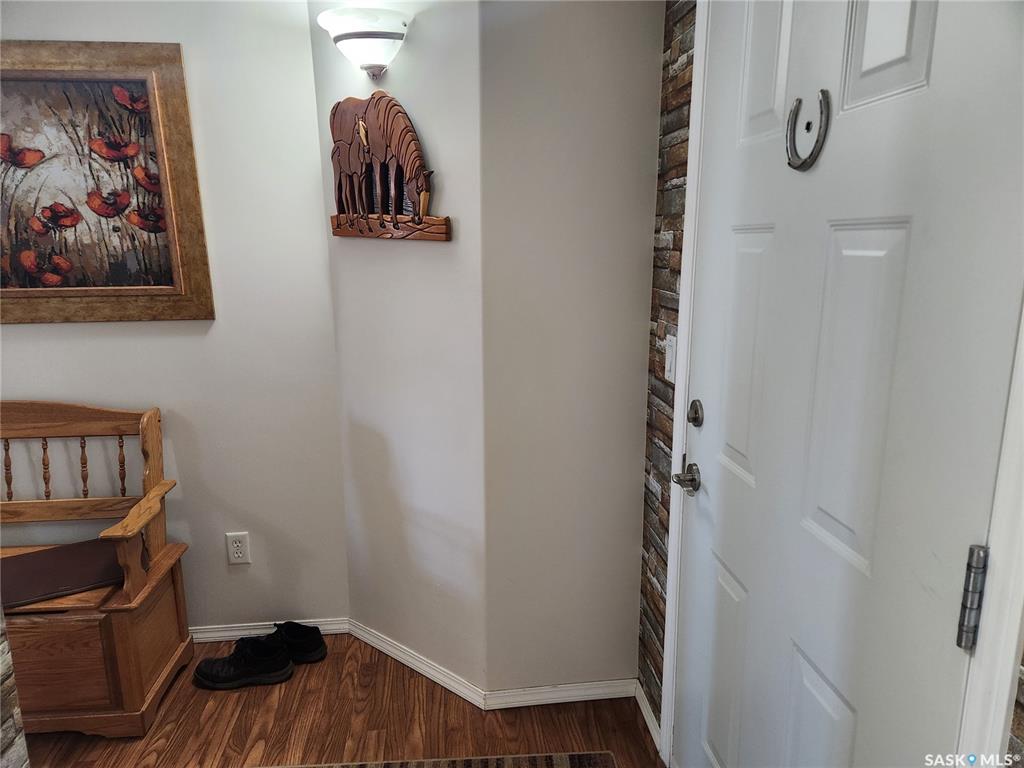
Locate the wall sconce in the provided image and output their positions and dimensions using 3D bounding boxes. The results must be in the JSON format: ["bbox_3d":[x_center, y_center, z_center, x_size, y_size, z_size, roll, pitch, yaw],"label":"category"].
[{"bbox_3d":[-0.427,-0.908,1.837,0.307,0.140,0.152,9,16,38],"label":"wall sconce"}]

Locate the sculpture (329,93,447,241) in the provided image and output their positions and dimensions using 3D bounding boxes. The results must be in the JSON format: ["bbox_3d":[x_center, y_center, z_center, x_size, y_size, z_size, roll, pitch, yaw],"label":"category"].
[{"bbox_3d":[-0.359,-0.613,1.927,0.486,0.403,0.030,9,16,38],"label":"sculpture"}]

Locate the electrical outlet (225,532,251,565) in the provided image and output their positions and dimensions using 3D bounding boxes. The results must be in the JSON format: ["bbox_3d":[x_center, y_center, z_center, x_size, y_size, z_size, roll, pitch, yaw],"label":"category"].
[{"bbox_3d":[-0.947,0.571,2.359,0.072,0.116,0.008,-2,12,-6],"label":"electrical outlet"}]

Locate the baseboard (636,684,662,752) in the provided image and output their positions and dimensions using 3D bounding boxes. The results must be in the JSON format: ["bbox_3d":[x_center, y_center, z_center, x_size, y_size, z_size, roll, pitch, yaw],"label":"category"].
[{"bbox_3d":[0.405,0.965,1.997,0.013,0.063,0.240,-2,12,-6],"label":"baseboard"}]

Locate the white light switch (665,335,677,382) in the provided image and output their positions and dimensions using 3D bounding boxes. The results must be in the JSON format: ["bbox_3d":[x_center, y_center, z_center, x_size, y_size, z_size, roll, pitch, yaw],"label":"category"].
[{"bbox_3d":[0.392,-0.062,1.678,0.010,0.114,0.070,-2,12,-6],"label":"white light switch"}]

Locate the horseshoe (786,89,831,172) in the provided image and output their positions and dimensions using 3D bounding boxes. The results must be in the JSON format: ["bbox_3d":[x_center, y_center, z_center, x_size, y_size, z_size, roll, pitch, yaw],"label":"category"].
[{"bbox_3d":[0.464,-0.393,1.069,0.012,0.115,0.109,-2,12,-6],"label":"horseshoe"}]

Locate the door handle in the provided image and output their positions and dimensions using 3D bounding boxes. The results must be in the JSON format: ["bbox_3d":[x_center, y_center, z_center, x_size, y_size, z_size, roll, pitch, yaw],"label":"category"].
[{"bbox_3d":[0.407,0.228,1.545,0.062,0.067,0.150,-2,12,-6],"label":"door handle"}]

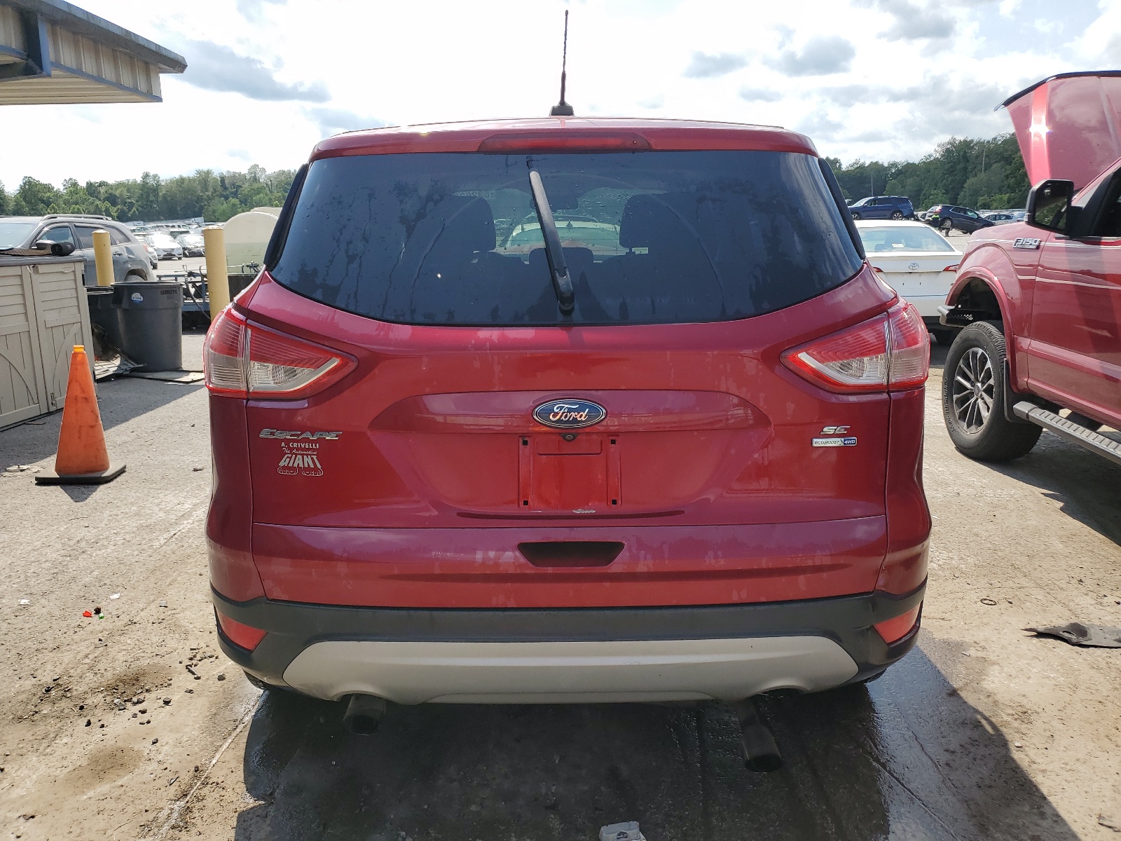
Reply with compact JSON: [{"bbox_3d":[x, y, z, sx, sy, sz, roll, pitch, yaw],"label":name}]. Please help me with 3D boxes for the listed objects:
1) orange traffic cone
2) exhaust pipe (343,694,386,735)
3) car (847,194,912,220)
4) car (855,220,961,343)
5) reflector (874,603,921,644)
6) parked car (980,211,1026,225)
[{"bbox_3d":[-2.600,-0.051,4.598,0.375,0.710,0.375,0,12,0],"label":"orange traffic cone"},{"bbox_3d":[-0.440,0.662,1.903,0.080,0.085,0.170,-1,28,0],"label":"exhaust pipe"},{"bbox_3d":[22.937,-15.355,61.000,5.000,1.780,1.970,5,13,20],"label":"car"},{"bbox_3d":[3.835,-1.855,11.093,1.820,1.440,4.750,1,13,4],"label":"car"},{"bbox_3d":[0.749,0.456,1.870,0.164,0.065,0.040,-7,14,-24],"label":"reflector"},{"bbox_3d":[41.481,-18.806,80.000,1.840,1.680,4.600,-11,17,-41],"label":"parked car"}]

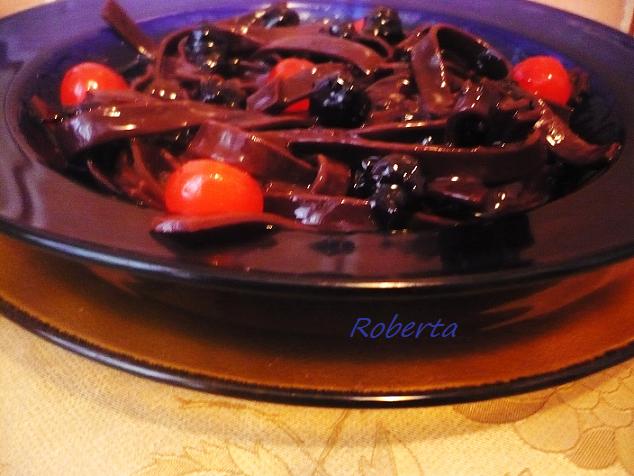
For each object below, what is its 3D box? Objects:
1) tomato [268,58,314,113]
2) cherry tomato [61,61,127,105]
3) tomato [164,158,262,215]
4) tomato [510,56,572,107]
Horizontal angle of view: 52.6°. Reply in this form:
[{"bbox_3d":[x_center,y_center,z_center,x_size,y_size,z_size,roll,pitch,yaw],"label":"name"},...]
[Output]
[{"bbox_3d":[-0.008,-0.051,0.217,0.021,0.022,0.021,2,33,0],"label":"tomato"},{"bbox_3d":[-0.074,-0.049,0.213,0.023,0.019,0.021,2,33,0],"label":"cherry tomato"},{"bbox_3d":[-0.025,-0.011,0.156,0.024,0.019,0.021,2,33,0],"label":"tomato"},{"bbox_3d":[0.082,-0.056,0.232,0.022,0.021,0.021,2,33,0],"label":"tomato"}]

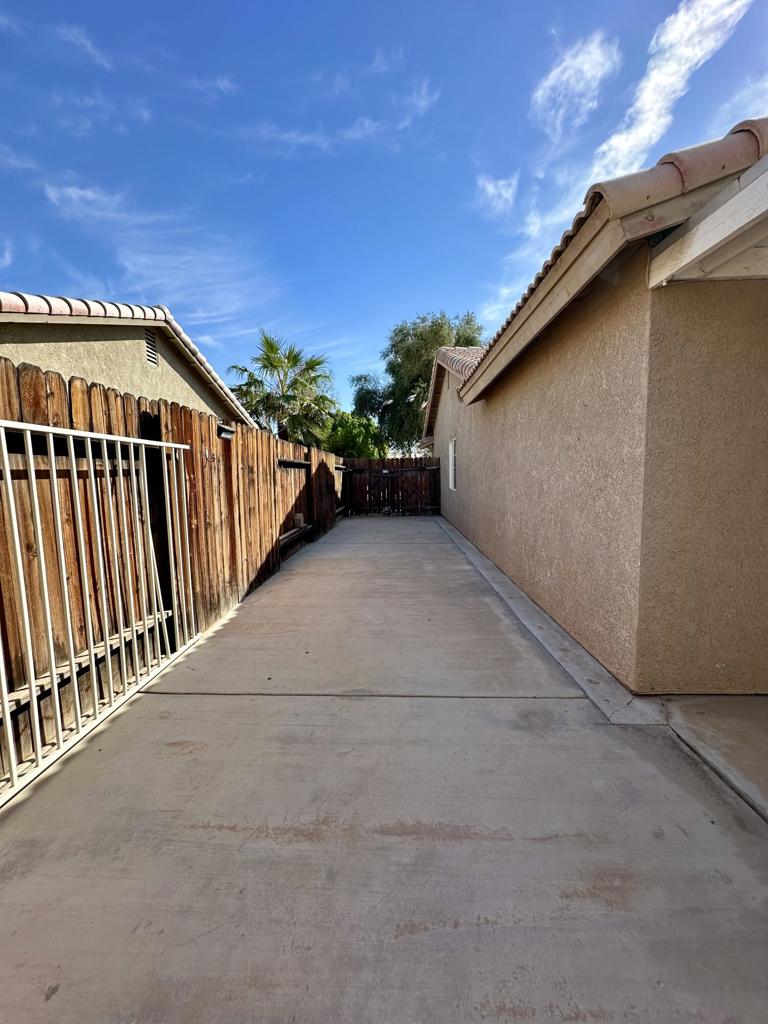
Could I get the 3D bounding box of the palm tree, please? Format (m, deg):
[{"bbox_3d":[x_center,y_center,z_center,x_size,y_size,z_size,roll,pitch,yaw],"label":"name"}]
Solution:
[{"bbox_3d":[-3.893,-3.490,16.046,4.110,6.840,4.110,0,5,0],"label":"palm tree"}]

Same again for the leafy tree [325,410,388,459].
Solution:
[{"bbox_3d":[-1.330,-2.254,17.667,3.070,4.080,2.920,0,5,0],"label":"leafy tree"}]

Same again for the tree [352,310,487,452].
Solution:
[{"bbox_3d":[1.822,-5.262,21.104,7.030,9.430,6.680,0,5,0],"label":"tree"}]

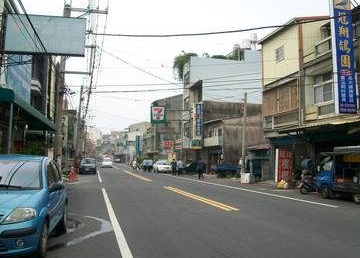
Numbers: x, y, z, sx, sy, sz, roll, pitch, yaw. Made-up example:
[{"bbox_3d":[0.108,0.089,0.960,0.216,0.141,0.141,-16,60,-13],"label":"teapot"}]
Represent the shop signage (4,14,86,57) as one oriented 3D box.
[{"bbox_3d":[-5.427,-3.781,14.300,3.200,1.520,0.300,1,-5,-10],"label":"shop signage"}]

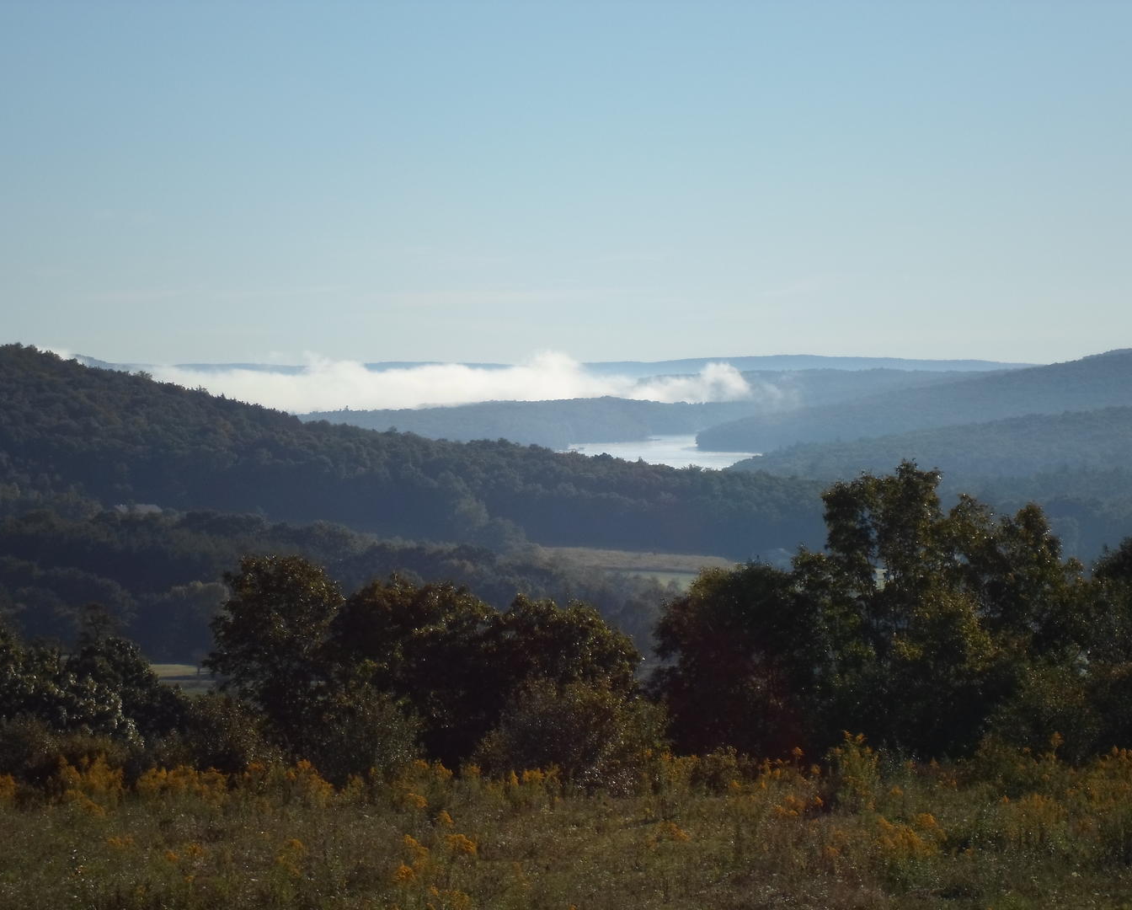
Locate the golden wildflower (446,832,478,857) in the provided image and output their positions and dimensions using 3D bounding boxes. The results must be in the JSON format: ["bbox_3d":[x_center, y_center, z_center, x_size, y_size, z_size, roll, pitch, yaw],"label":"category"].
[{"bbox_3d":[-0.837,3.116,35.000,0.255,0.200,0.230,0,1,0],"label":"golden wildflower"}]

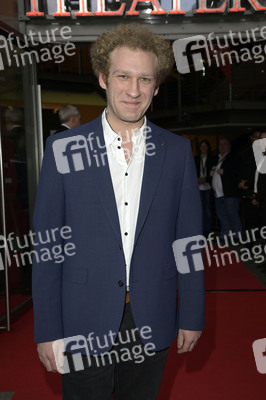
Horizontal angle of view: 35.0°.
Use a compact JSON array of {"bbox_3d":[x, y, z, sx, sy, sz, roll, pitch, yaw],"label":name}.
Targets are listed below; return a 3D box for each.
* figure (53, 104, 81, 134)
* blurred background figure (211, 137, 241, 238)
[{"bbox_3d":[-0.612,-0.037,4.143,0.330,1.750,0.520,-7,12,-37],"label":"figure"},{"bbox_3d":[1.600,-0.166,7.100,0.440,1.760,0.540,-6,8,-40],"label":"blurred background figure"}]

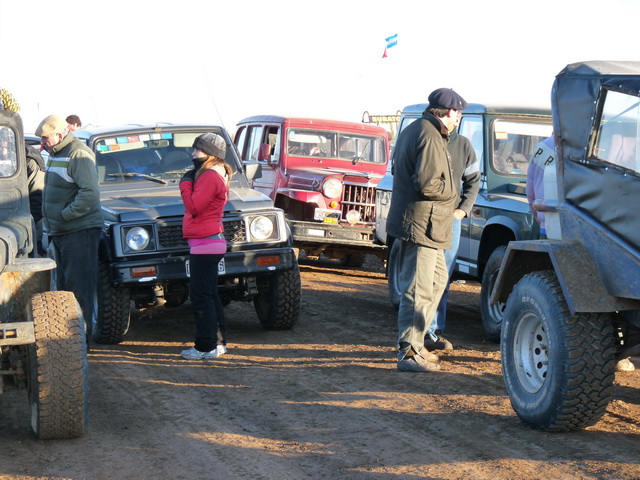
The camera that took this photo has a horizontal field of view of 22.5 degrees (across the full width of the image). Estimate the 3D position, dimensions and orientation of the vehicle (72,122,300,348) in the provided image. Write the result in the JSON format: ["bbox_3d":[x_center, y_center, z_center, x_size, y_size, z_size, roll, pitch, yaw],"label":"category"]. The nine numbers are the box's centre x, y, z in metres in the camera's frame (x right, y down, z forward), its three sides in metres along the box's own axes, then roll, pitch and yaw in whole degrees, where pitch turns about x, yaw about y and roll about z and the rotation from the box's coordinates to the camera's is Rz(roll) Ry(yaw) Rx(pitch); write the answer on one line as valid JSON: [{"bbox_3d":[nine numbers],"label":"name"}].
[{"bbox_3d":[-1.380,-0.130,13.700,1.580,1.740,3.450,-4,3,-17],"label":"vehicle"}]

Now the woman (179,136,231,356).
[{"bbox_3d":[-0.804,0.035,11.300,0.400,1.600,0.460,0,3,-9],"label":"woman"}]

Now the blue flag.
[{"bbox_3d":[1.400,-3.950,32.000,0.270,0.260,0.070,0,3,-6],"label":"blue flag"}]

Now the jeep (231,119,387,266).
[{"bbox_3d":[-0.060,-0.610,20.200,1.750,1.800,4.500,3,3,-14],"label":"jeep"}]

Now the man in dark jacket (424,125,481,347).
[{"bbox_3d":[0.945,-0.100,11.600,0.540,1.750,0.420,-3,4,-43],"label":"man in dark jacket"}]

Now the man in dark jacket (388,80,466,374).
[{"bbox_3d":[0.708,-0.065,10.500,0.520,1.840,0.560,0,3,3],"label":"man in dark jacket"}]

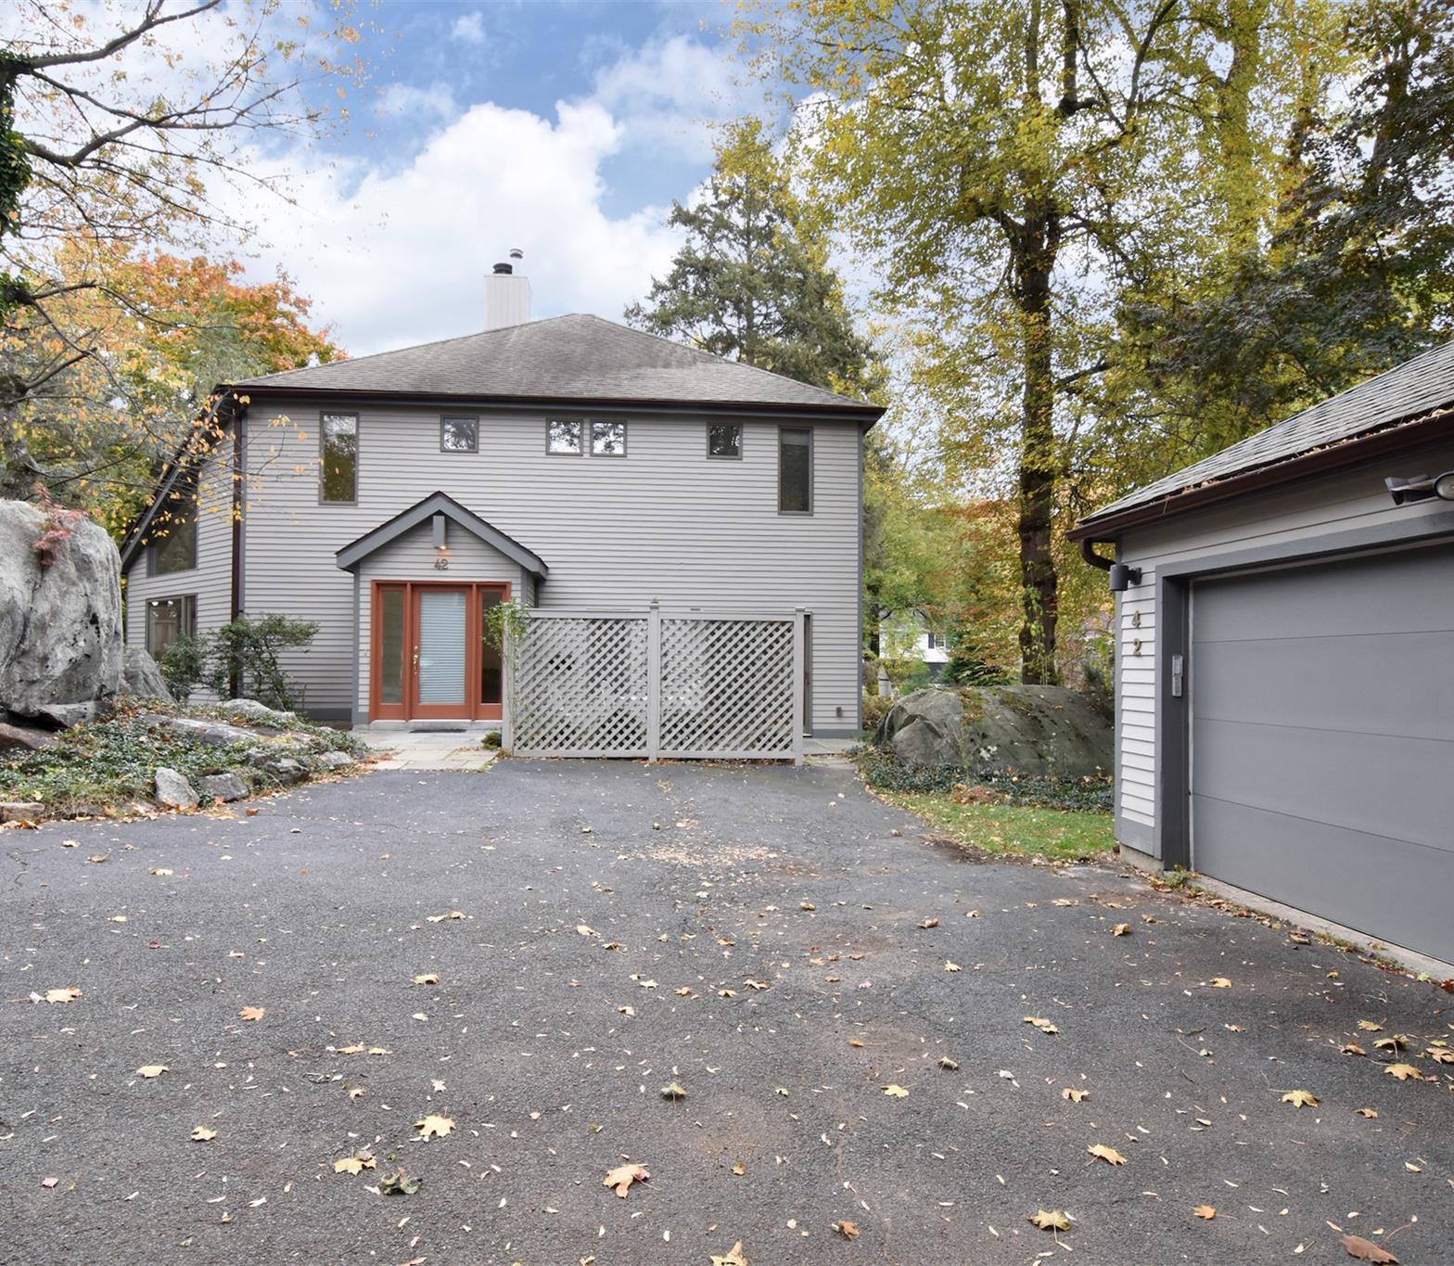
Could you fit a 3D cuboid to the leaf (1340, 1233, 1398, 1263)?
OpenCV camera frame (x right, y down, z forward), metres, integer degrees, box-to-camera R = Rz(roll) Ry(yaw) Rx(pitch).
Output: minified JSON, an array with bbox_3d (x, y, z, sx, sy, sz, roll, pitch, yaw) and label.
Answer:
[{"bbox_3d":[1.623,1.547,2.126,0.075,0.030,0.120,2,-3,-45],"label":"leaf"}]

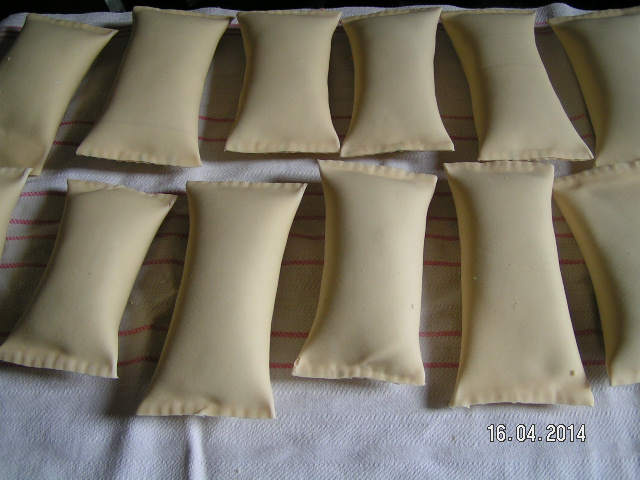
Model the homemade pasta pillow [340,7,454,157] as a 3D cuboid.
[{"bbox_3d":[0.061,-0.136,0.564,0.085,0.033,0.158,1,59,1],"label":"homemade pasta pillow"}]

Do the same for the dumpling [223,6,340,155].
[{"bbox_3d":[-0.027,-0.136,0.564,0.089,0.033,0.154,1,59,0],"label":"dumpling"}]

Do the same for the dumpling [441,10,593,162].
[{"bbox_3d":[0.154,-0.132,0.562,0.084,0.033,0.164,-5,59,-3],"label":"dumpling"}]

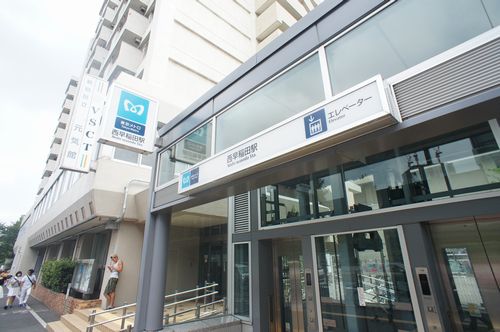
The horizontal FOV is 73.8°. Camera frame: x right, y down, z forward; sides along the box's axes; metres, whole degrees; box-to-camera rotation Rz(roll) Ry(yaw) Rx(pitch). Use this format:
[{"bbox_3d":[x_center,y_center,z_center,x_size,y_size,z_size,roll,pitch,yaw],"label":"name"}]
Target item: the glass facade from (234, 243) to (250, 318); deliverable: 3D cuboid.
[{"bbox_3d":[-0.151,2.470,7.273,0.050,1.485,0.514,17,-26,-38],"label":"glass facade"}]

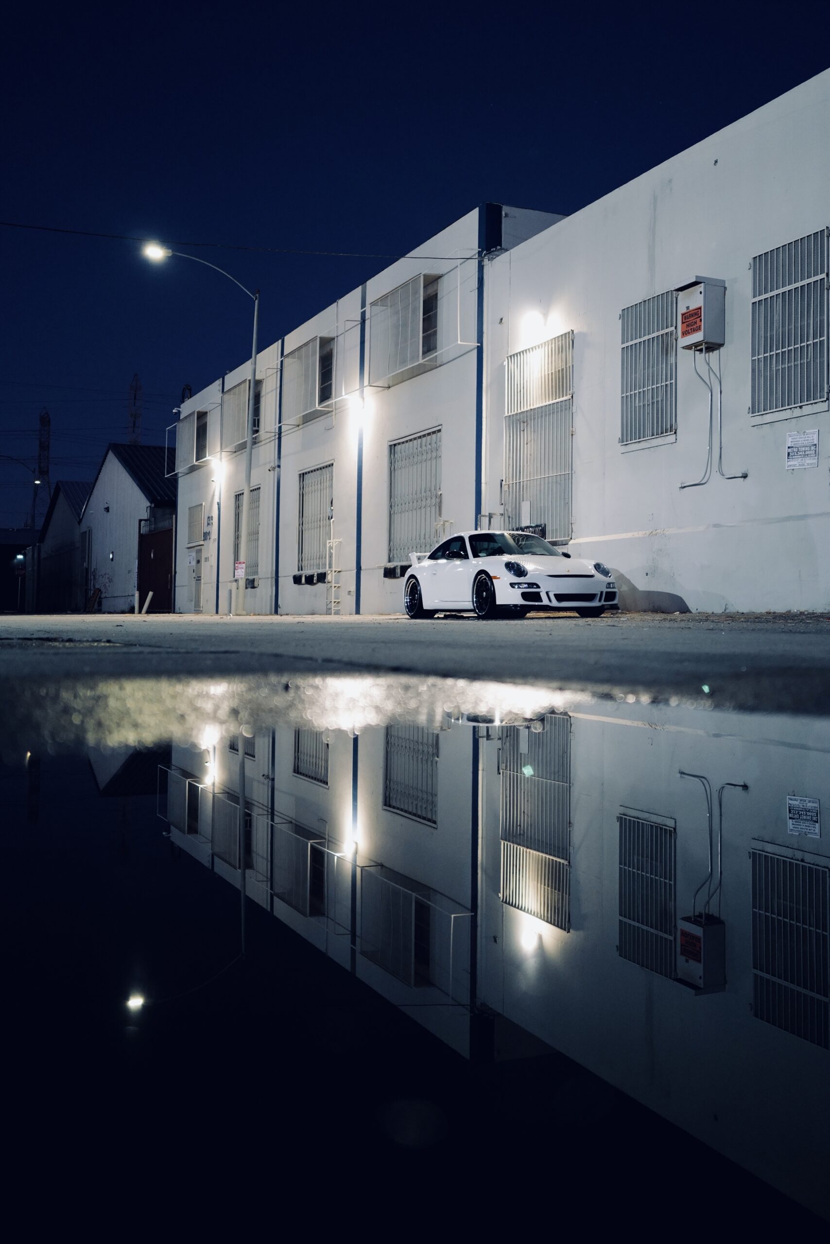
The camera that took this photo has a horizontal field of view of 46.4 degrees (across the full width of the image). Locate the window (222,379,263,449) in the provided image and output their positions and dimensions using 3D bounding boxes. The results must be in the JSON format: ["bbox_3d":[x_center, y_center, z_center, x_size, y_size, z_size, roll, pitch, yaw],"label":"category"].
[{"bbox_3d":[-5.315,-6.353,29.981,0.500,1.870,2.350,1,0,-30],"label":"window"}]

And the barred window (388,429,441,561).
[{"bbox_3d":[-0.006,-2.715,21.132,0.120,2.700,2.330,1,0,-30],"label":"barred window"}]

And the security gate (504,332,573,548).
[{"bbox_3d":[2.129,-3.057,16.730,0.080,3.480,1.927,1,0,-30],"label":"security gate"}]

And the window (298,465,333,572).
[{"bbox_3d":[-2.597,-2.684,25.274,0.120,2.657,2.202,1,0,-30],"label":"window"}]

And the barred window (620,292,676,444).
[{"bbox_3d":[3.472,-3.747,14.374,0.080,2.071,1.142,1,0,-30],"label":"barred window"}]

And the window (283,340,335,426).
[{"bbox_3d":[-2.766,-6.182,25.048,0.475,1.767,2.319,1,0,-30],"label":"window"}]

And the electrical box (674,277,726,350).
[{"bbox_3d":[3.987,-4.304,13.560,0.530,0.890,0.470,1,0,-30],"label":"electrical box"}]

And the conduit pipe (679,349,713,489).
[{"bbox_3d":[3.819,-2.786,13.506,0.310,1.787,0.596,1,0,-30],"label":"conduit pipe"}]

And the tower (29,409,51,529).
[{"bbox_3d":[-78.553,-23.160,205.000,8.500,44.000,9.000,1,0,-23],"label":"tower"}]

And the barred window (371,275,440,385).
[{"bbox_3d":[-0.214,-6.105,20.538,0.475,1.787,2.332,1,0,-30],"label":"barred window"}]

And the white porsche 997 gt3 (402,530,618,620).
[{"bbox_3d":[1.200,-0.683,14.200,1.820,1.280,4.450,1,0,-22],"label":"white porsche 997 gt3"}]

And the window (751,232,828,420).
[{"bbox_3d":[4.833,-3.857,12.570,0.100,2.170,1.200,1,0,-30],"label":"window"}]

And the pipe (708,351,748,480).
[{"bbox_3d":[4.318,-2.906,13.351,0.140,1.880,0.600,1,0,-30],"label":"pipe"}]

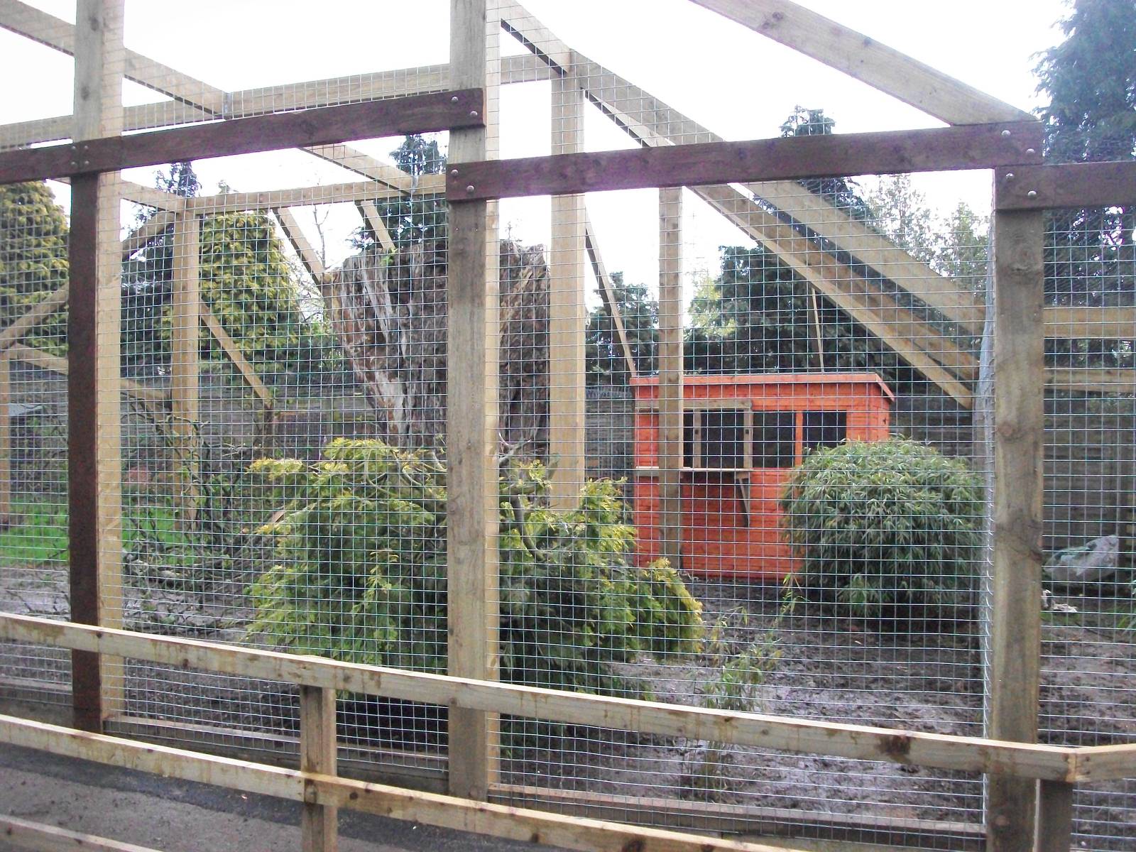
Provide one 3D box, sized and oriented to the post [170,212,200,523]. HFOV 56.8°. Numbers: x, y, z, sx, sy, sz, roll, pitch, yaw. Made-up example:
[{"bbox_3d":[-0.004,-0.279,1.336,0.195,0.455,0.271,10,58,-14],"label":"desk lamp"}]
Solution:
[{"bbox_3d":[-3.561,-0.501,9.800,0.158,2.998,0.158,0,0,15],"label":"post"}]

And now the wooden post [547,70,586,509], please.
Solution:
[{"bbox_3d":[-0.001,-0.403,6.150,0.158,3.367,0.158,0,0,18],"label":"wooden post"}]

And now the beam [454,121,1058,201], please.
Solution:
[{"bbox_3d":[0.564,-0.939,3.792,2.115,0.147,0.047,0,0,15],"label":"beam"}]

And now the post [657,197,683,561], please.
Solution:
[{"bbox_3d":[0.807,-0.364,8.200,0.158,3.174,0.158,0,0,18],"label":"post"}]

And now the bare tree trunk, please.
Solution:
[{"bbox_3d":[-0.847,-0.116,7.800,1.780,2.530,1.400,0,0,15],"label":"bare tree trunk"}]

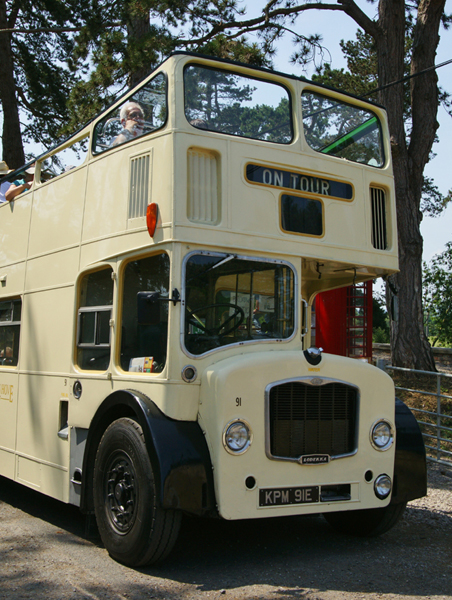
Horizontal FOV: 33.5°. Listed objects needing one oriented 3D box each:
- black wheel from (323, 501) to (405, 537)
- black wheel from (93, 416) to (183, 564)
[{"bbox_3d":[1.137,1.494,6.483,0.270,1.030,1.030,5,-6,-32],"label":"black wheel"},{"bbox_3d":[-0.620,1.339,5.280,0.270,1.030,1.030,5,-6,-32],"label":"black wheel"}]

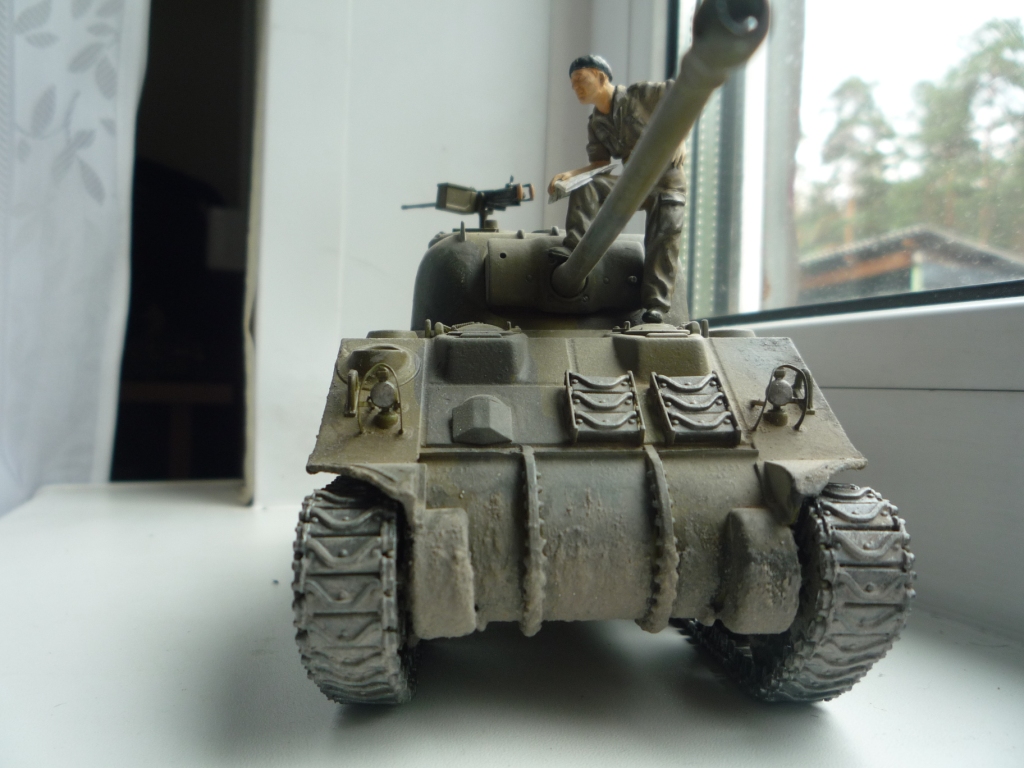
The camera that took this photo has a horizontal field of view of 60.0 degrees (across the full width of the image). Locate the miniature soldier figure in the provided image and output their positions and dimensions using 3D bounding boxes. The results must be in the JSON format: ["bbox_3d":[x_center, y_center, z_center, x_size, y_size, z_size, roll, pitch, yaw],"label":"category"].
[{"bbox_3d":[0.019,-0.035,0.160,0.018,0.048,0.024,1,0,42],"label":"miniature soldier figure"}]

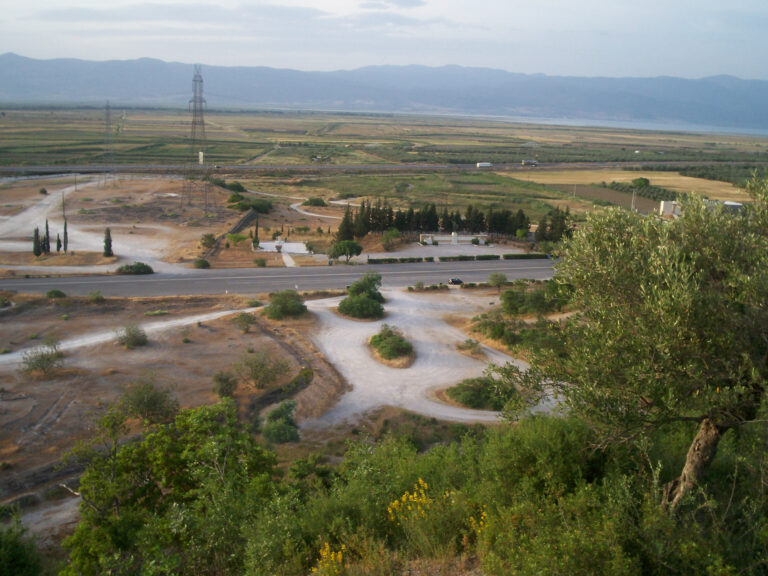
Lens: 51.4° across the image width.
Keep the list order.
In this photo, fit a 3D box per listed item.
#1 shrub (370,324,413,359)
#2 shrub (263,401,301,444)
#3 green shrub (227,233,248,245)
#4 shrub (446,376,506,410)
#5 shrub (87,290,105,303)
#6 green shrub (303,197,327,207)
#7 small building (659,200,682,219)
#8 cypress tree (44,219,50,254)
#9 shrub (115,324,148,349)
[{"bbox_3d":[1.290,8.720,134.360,6.870,5.050,7.080,3,13,1],"label":"shrub"},{"bbox_3d":[-12.520,16.010,97.670,4.480,4.390,5.080,1,13,-7],"label":"shrub"},{"bbox_3d":[-45.630,-15.310,248.370,7.000,3.470,6.300,3,13,0],"label":"green shrub"},{"bbox_3d":[13.310,14.610,112.460,8.720,3.790,6.740,5,13,7],"label":"shrub"},{"bbox_3d":[-62.040,1.780,171.910,3.770,2.410,3.390,3,13,0],"label":"shrub"},{"bbox_3d":[-30.280,-37.400,347.960,10.890,3.910,9.800,3,13,0],"label":"green shrub"},{"bbox_3d":[129.470,-35.250,360.940,10.140,7.930,8.120,4,13,5],"label":"small building"},{"bbox_3d":[-91.980,-14.080,218.320,1.640,9.840,1.640,3,13,0],"label":"cypress tree"},{"bbox_3d":[-41.640,7.860,132.010,5.050,3.600,4.690,-1,13,-18],"label":"shrub"}]

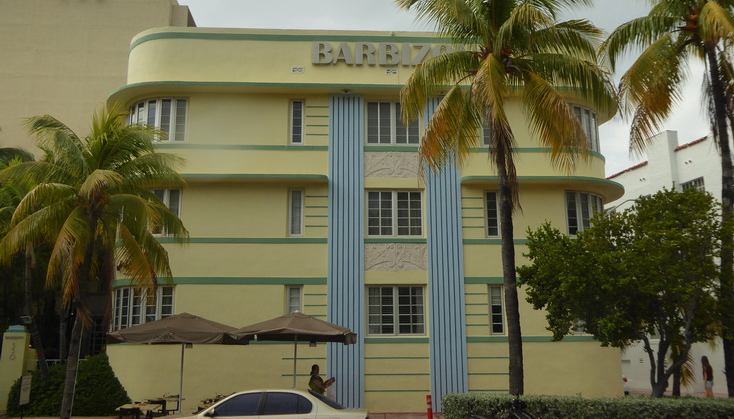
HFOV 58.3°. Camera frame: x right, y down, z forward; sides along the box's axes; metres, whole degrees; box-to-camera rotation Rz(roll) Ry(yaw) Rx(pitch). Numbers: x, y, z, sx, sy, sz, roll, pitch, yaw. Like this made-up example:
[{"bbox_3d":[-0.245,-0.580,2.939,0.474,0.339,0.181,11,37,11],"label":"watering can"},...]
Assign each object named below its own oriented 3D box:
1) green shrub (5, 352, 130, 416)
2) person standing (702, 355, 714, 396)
[{"bbox_3d":[-9.077,5.445,20.565,3.753,1.873,1.700,0,-13,0],"label":"green shrub"},{"bbox_3d":[9.354,4.861,17.961,0.380,1.664,0.430,-12,-17,43],"label":"person standing"}]

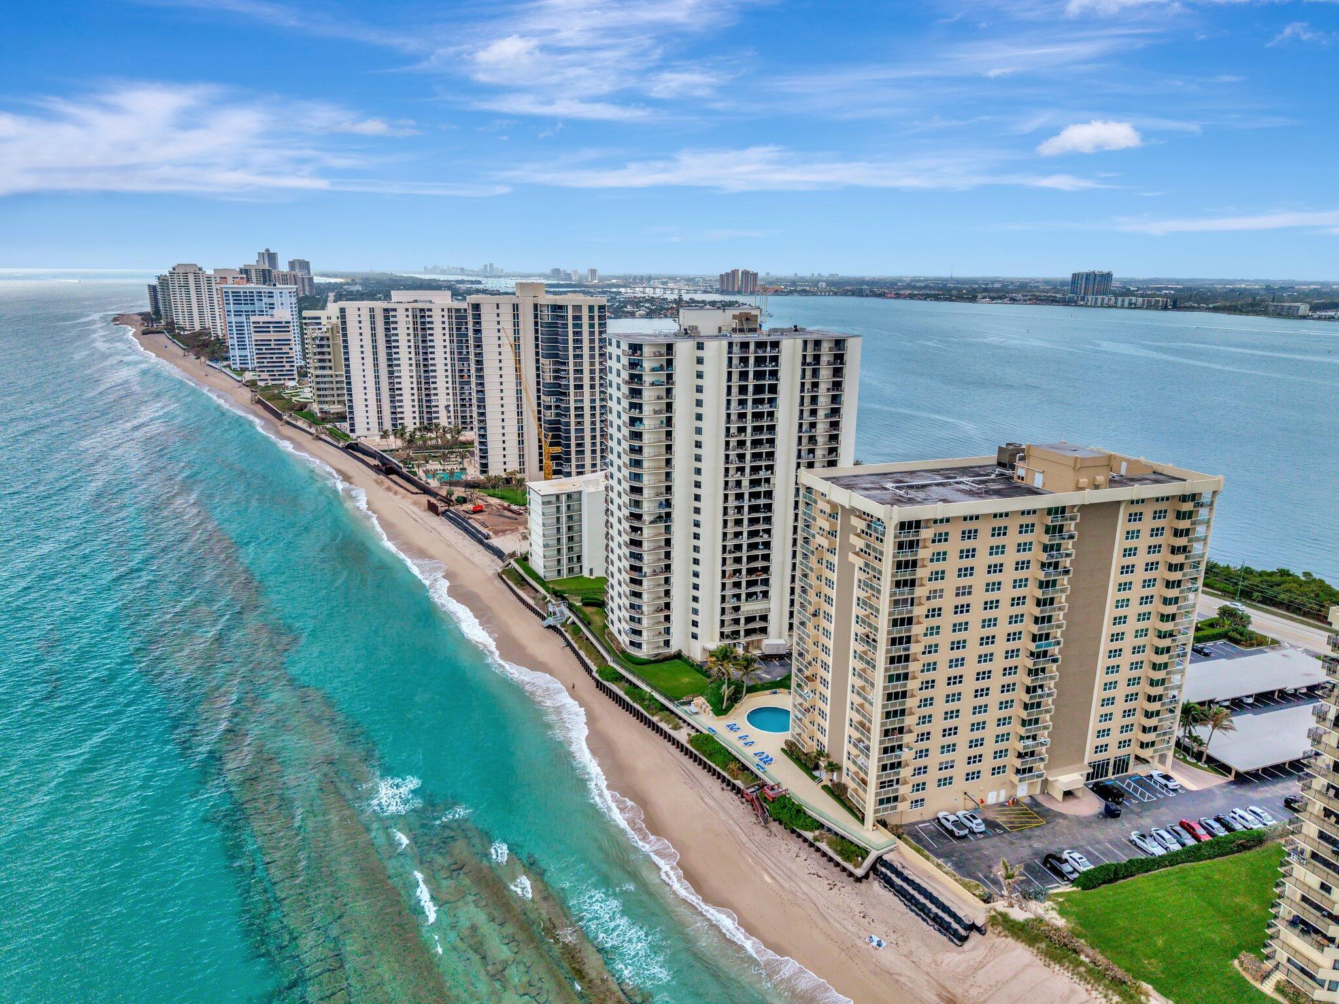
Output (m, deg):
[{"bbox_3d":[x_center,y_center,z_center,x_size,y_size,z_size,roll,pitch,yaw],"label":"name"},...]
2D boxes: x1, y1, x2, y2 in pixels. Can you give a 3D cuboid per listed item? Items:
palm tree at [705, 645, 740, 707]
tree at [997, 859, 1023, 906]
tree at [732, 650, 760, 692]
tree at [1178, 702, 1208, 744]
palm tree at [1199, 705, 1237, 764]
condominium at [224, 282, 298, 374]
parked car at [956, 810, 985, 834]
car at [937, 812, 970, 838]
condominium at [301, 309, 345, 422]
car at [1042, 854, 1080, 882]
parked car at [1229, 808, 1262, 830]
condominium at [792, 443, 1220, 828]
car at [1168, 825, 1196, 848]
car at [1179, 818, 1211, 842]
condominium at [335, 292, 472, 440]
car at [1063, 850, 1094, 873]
[{"bbox_3d":[9.723,31.901,167.041,6.000,11.500,6.000,1,14,0],"label":"palm tree"},{"bbox_3d":[43.199,48.306,117.830,3.100,5.100,3.100,1,14,0],"label":"tree"},{"bbox_3d":[14.019,31.944,172.414,5.000,8.900,5.000,1,14,0],"label":"tree"},{"bbox_3d":[85.673,37.785,152.825,4.600,9.000,4.600,1,14,0],"label":"tree"},{"bbox_3d":[87.877,37.204,149.674,5.600,9.900,5.600,-4,15,-19],"label":"palm tree"},{"bbox_3d":[-311.938,-135.032,715.703,48.500,63.000,24.000,-4,15,-17],"label":"condominium"},{"bbox_3d":[42.979,45.403,132.218,1.900,1.670,4.720,-4,15,-19],"label":"parked car"},{"bbox_3d":[40.620,46.197,133.160,1.870,1.730,5.050,-4,15,-18],"label":"car"},{"bbox_3d":[-172.345,-73.541,483.116,31.000,58.000,27.000,-4,15,-19],"label":"condominium"},{"bbox_3d":[51.606,48.074,122.253,1.860,1.470,4.850,-4,15,-19],"label":"car"},{"bbox_3d":[83.794,46.274,134.651,1.870,1.680,4.650,-4,15,-18],"label":"parked car"},{"bbox_3d":[51.324,16.747,145.059,58.800,51.300,24.000,-4,15,-19],"label":"condominium"},{"bbox_3d":[72.483,47.287,130.617,1.830,1.450,4.750,-4,15,-18],"label":"car"},{"bbox_3d":[74.250,46.187,130.902,1.880,1.400,4.750,-4,15,-19],"label":"car"},{"bbox_3d":[-121.456,-67.728,448.979,68.000,66.000,27.000,-4,15,-17],"label":"condominium"},{"bbox_3d":[54.415,47.809,123.428,1.840,1.480,4.700,-4,15,-19],"label":"car"}]

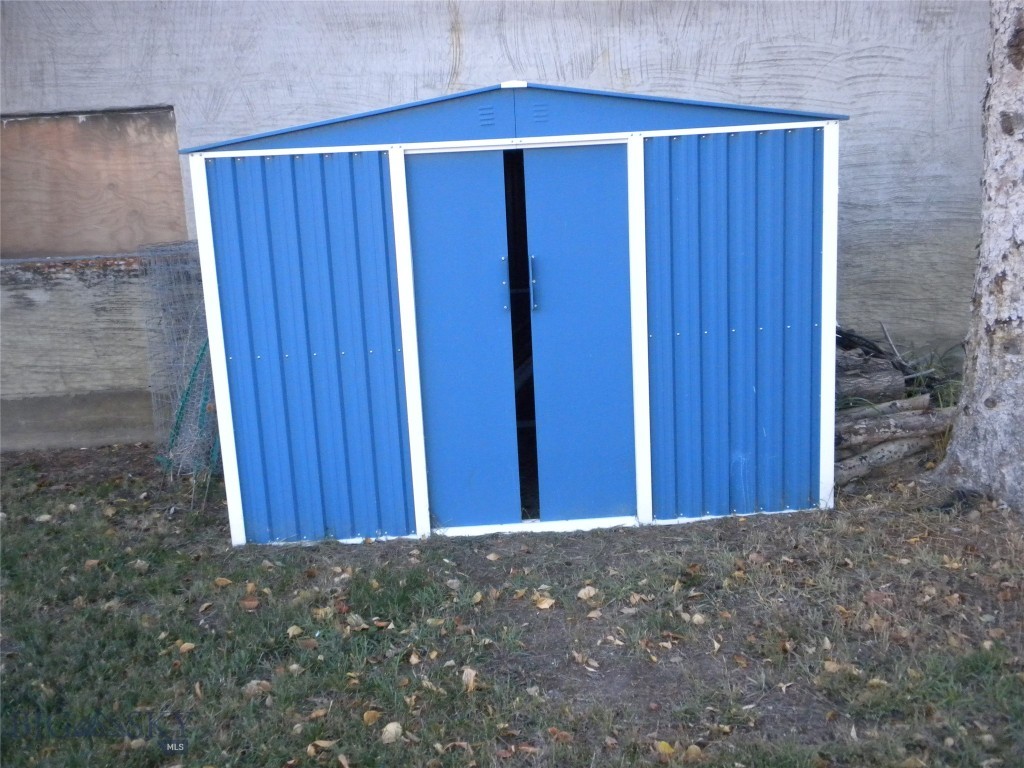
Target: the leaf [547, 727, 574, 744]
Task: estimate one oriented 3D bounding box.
[{"bbox_3d":[0.129,0.958,2.983,0.067,0.021,0.050,-3,12,0],"label":"leaf"}]

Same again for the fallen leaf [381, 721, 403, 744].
[{"bbox_3d":[-0.333,0.965,3.031,0.052,0.033,0.065,-3,12,0],"label":"fallen leaf"}]

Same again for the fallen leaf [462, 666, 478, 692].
[{"bbox_3d":[-0.125,0.892,3.304,0.044,0.039,0.085,-3,12,0],"label":"fallen leaf"}]

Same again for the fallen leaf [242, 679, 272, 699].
[{"bbox_3d":[-0.773,0.925,3.328,0.074,0.028,0.065,-3,12,0],"label":"fallen leaf"}]

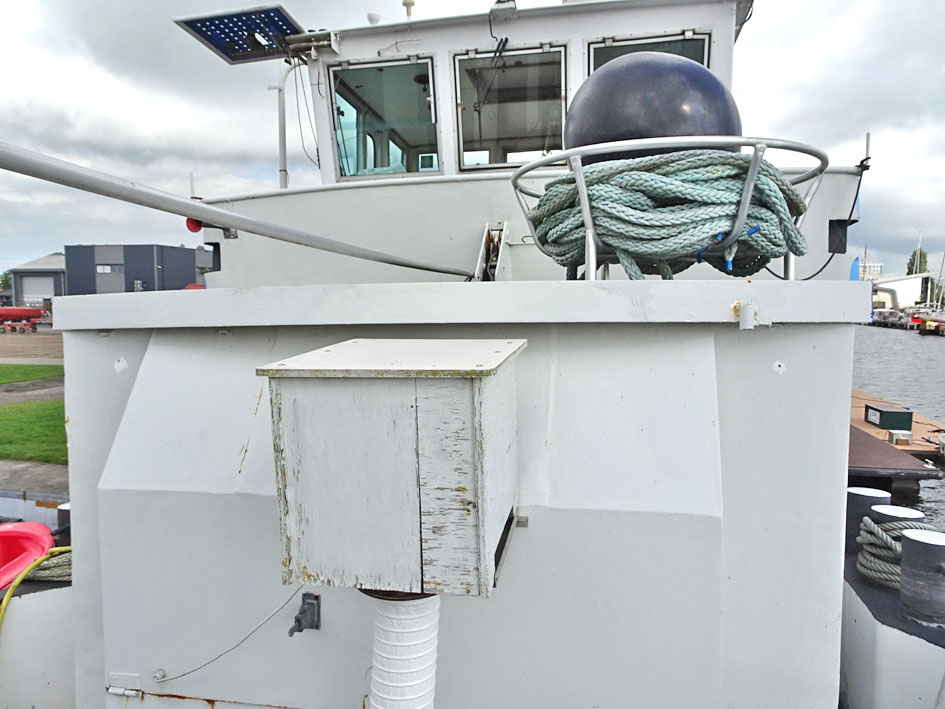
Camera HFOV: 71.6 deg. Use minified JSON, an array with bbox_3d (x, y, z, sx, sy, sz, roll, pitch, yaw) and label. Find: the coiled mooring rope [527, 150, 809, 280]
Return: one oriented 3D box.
[{"bbox_3d":[0.668,-0.456,2.373,0.990,0.360,0.930,1,4,12],"label":"coiled mooring rope"}]

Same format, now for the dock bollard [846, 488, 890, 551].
[{"bbox_3d":[1.574,0.669,2.626,0.200,0.240,0.200,1,4,12],"label":"dock bollard"}]

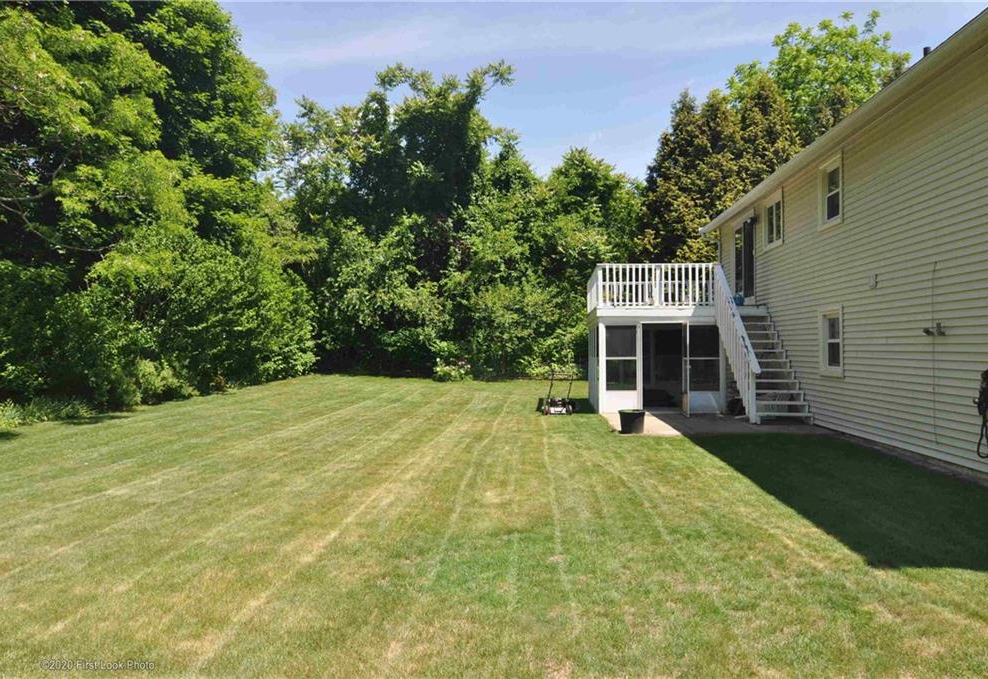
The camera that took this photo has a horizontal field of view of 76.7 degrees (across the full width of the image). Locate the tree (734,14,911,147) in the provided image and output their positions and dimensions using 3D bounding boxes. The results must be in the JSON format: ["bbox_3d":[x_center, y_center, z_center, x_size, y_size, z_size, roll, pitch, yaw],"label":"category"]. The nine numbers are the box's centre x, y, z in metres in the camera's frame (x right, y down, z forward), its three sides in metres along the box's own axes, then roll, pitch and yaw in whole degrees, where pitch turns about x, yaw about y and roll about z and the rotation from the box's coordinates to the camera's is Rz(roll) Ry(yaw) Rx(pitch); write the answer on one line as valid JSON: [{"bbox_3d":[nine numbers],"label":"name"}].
[{"bbox_3d":[16.000,-7.000,30.000,9.500,17.200,9.000,0,0,0],"label":"tree"}]

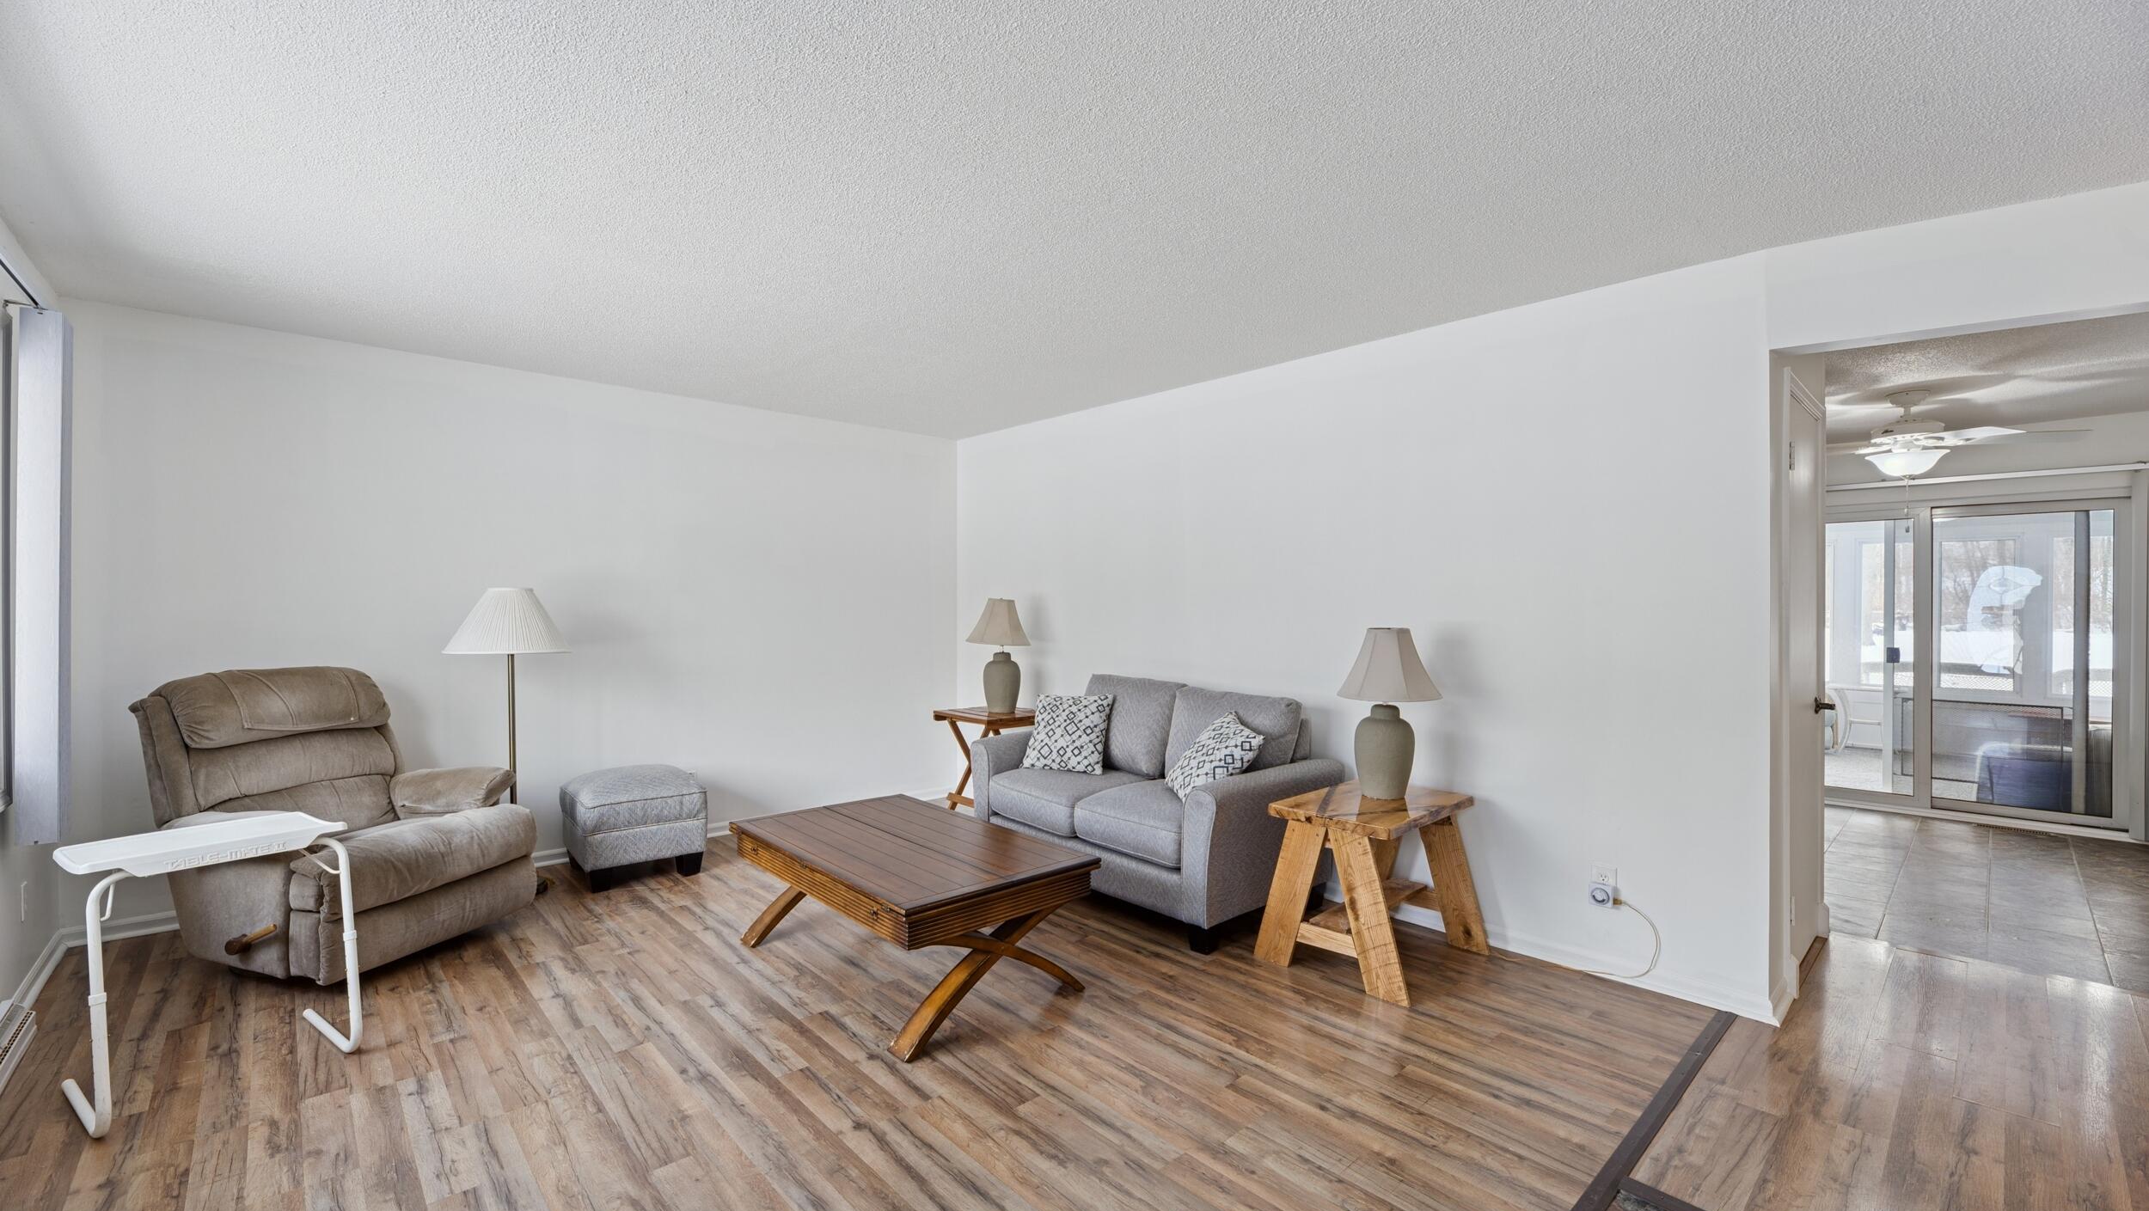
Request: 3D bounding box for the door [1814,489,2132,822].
[{"bbox_3d":[5.378,0.355,5.337,0.120,2.000,1.760,0,-1,-42],"label":"door"}]

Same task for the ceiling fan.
[{"bbox_3d":[4.396,-0.889,4.408,1.300,0.460,1.300,0,-1,-42],"label":"ceiling fan"}]

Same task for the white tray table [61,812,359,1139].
[{"bbox_3d":[-2.417,0.969,2.348,0.420,0.690,0.520,0,0,36],"label":"white tray table"}]

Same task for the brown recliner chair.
[{"bbox_3d":[-2.772,0.794,3.251,0.950,1.050,0.870,0,0,17],"label":"brown recliner chair"}]

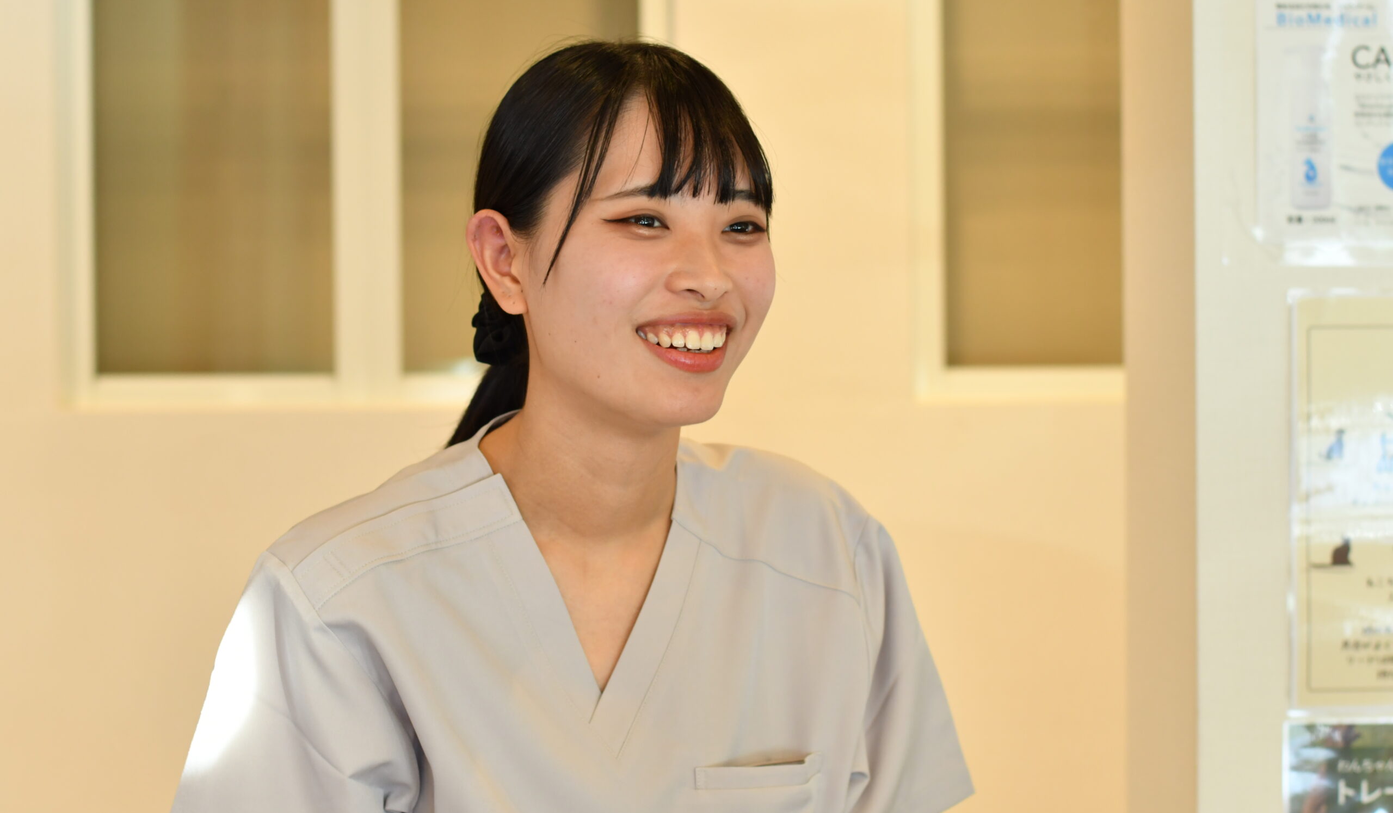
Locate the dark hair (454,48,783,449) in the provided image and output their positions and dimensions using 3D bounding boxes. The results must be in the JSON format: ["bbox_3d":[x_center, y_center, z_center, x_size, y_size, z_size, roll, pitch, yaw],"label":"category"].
[{"bbox_3d":[-0.050,-0.100,1.720,0.168,0.236,0.235,0,0,-35],"label":"dark hair"}]

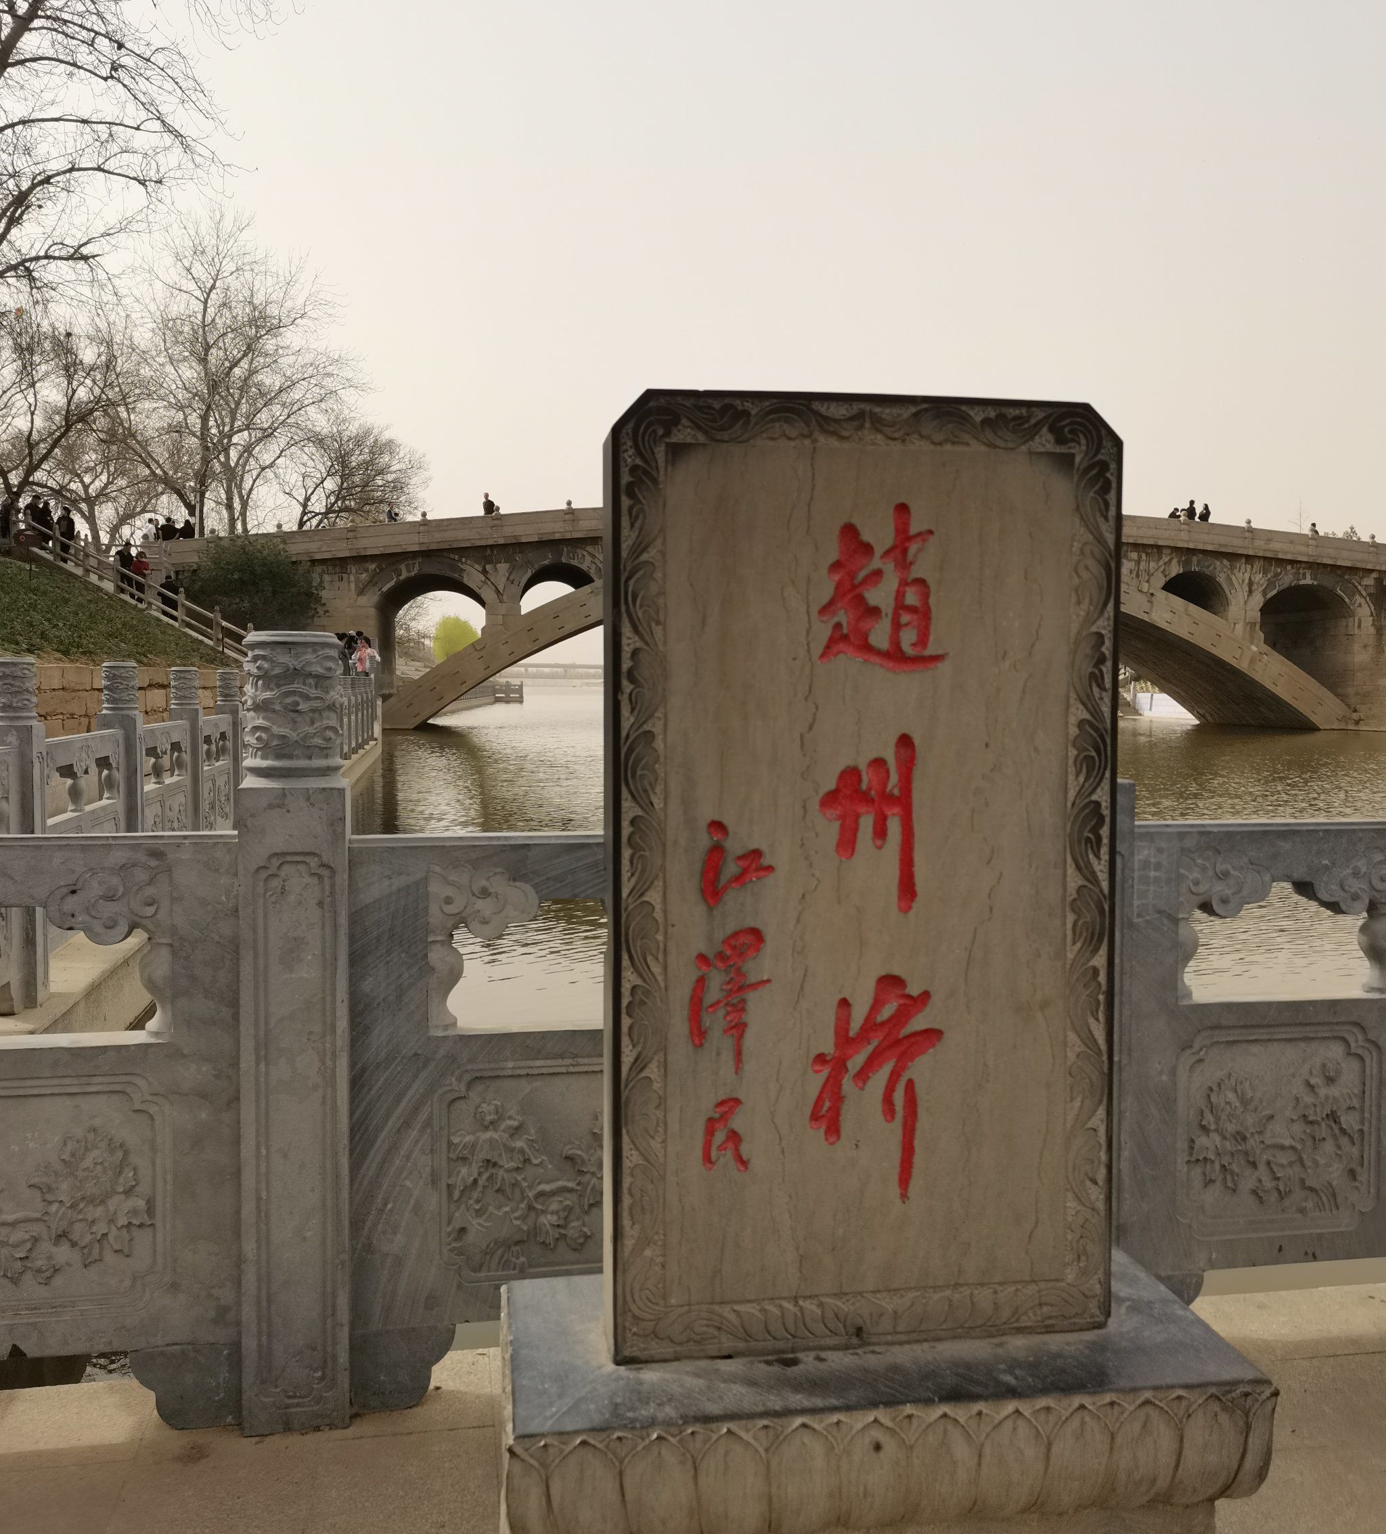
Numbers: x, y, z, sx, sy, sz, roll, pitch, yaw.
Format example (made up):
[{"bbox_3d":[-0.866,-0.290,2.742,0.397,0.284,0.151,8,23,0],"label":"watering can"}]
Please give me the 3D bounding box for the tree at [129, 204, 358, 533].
[{"bbox_3d":[-23.652,-20.084,73.000,11.637,18.983,11.000,0,3,0],"label":"tree"}]

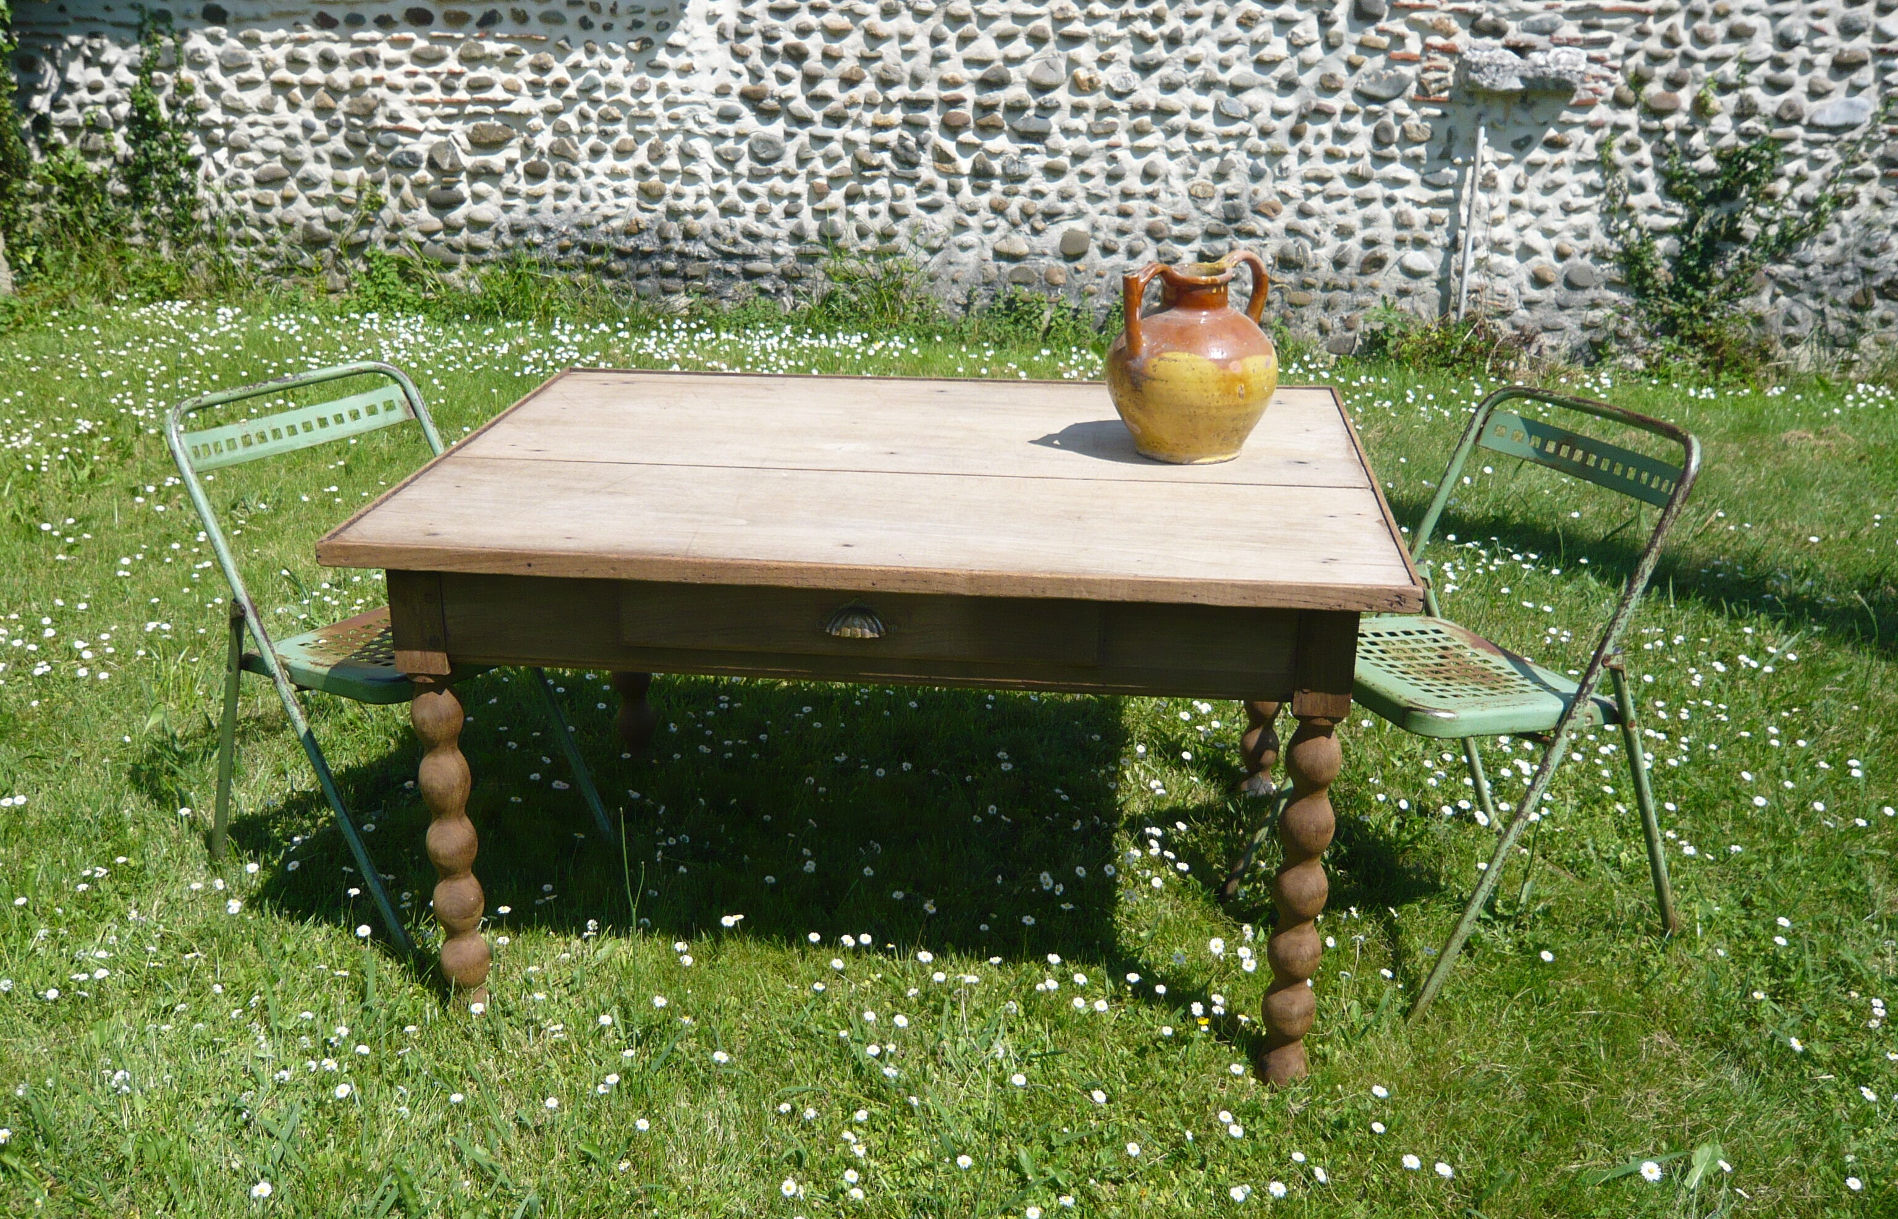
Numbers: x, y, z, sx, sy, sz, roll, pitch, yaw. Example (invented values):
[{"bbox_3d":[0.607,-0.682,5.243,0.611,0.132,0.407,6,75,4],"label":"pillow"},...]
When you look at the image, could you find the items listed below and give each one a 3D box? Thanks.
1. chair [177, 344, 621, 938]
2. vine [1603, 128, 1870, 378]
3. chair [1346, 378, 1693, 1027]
[{"bbox_3d":[-0.910,0.046,2.845,0.539,0.811,0.444,14,24,33],"label":"chair"},{"bbox_3d":[2.786,-1.252,6.225,0.784,0.839,0.250,6,21,15],"label":"vine"},{"bbox_3d":[0.788,0.108,2.623,0.539,0.811,0.444,-9,22,-23],"label":"chair"}]

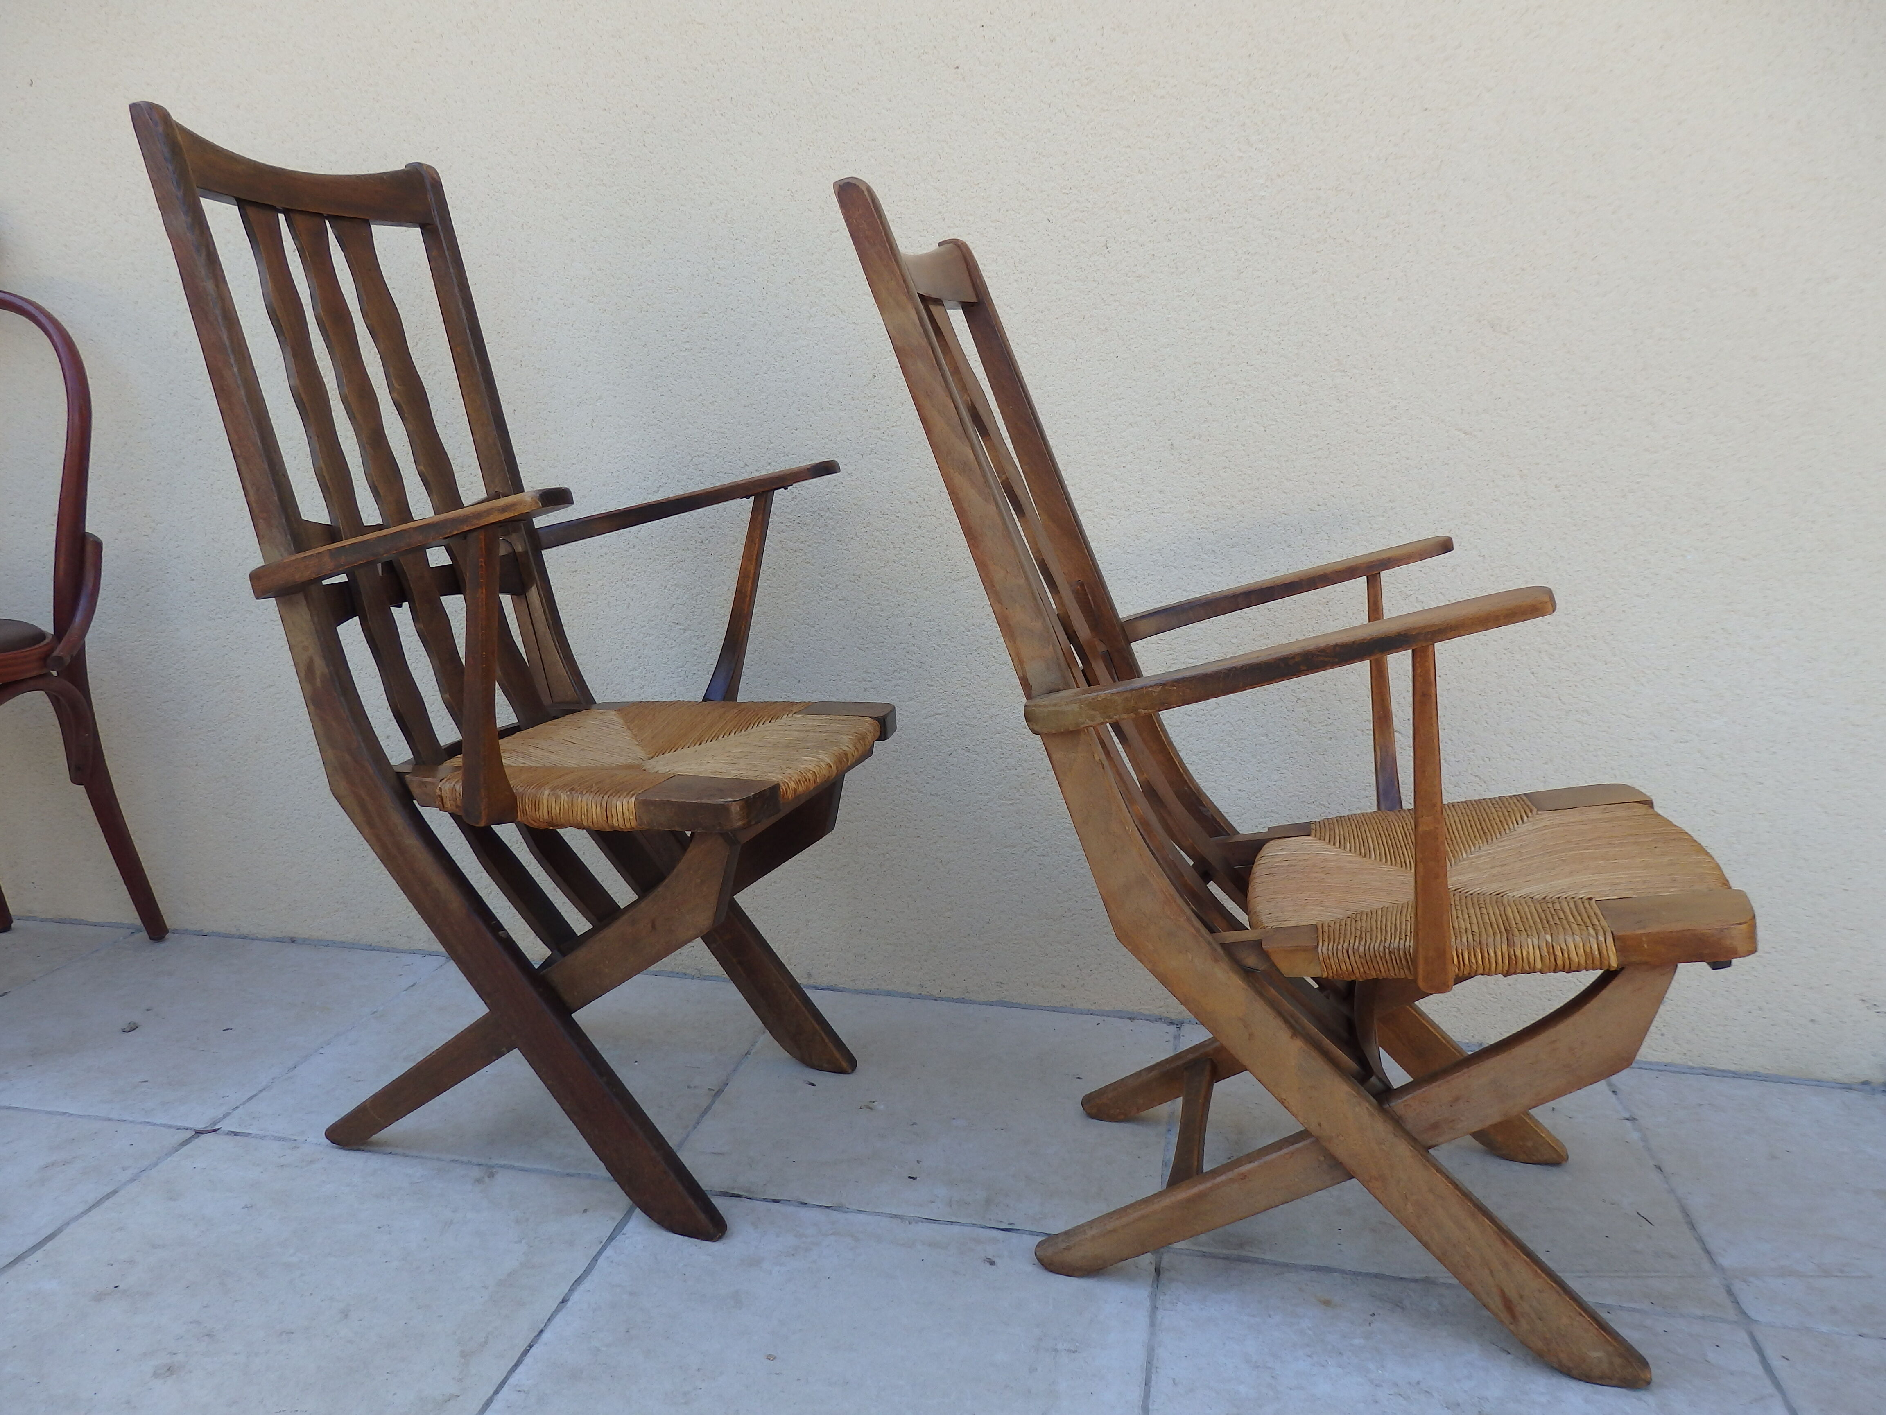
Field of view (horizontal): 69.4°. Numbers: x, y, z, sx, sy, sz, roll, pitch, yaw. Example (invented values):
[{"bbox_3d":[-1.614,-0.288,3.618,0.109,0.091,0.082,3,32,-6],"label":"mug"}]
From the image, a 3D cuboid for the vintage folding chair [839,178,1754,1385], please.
[{"bbox_3d":[0.307,0.036,1.255,0.719,0.947,0.570,4,13,13],"label":"vintage folding chair"}]

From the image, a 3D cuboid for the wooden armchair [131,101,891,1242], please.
[{"bbox_3d":[-0.384,-0.055,1.422,0.609,1.037,0.597,5,13,17],"label":"wooden armchair"}]

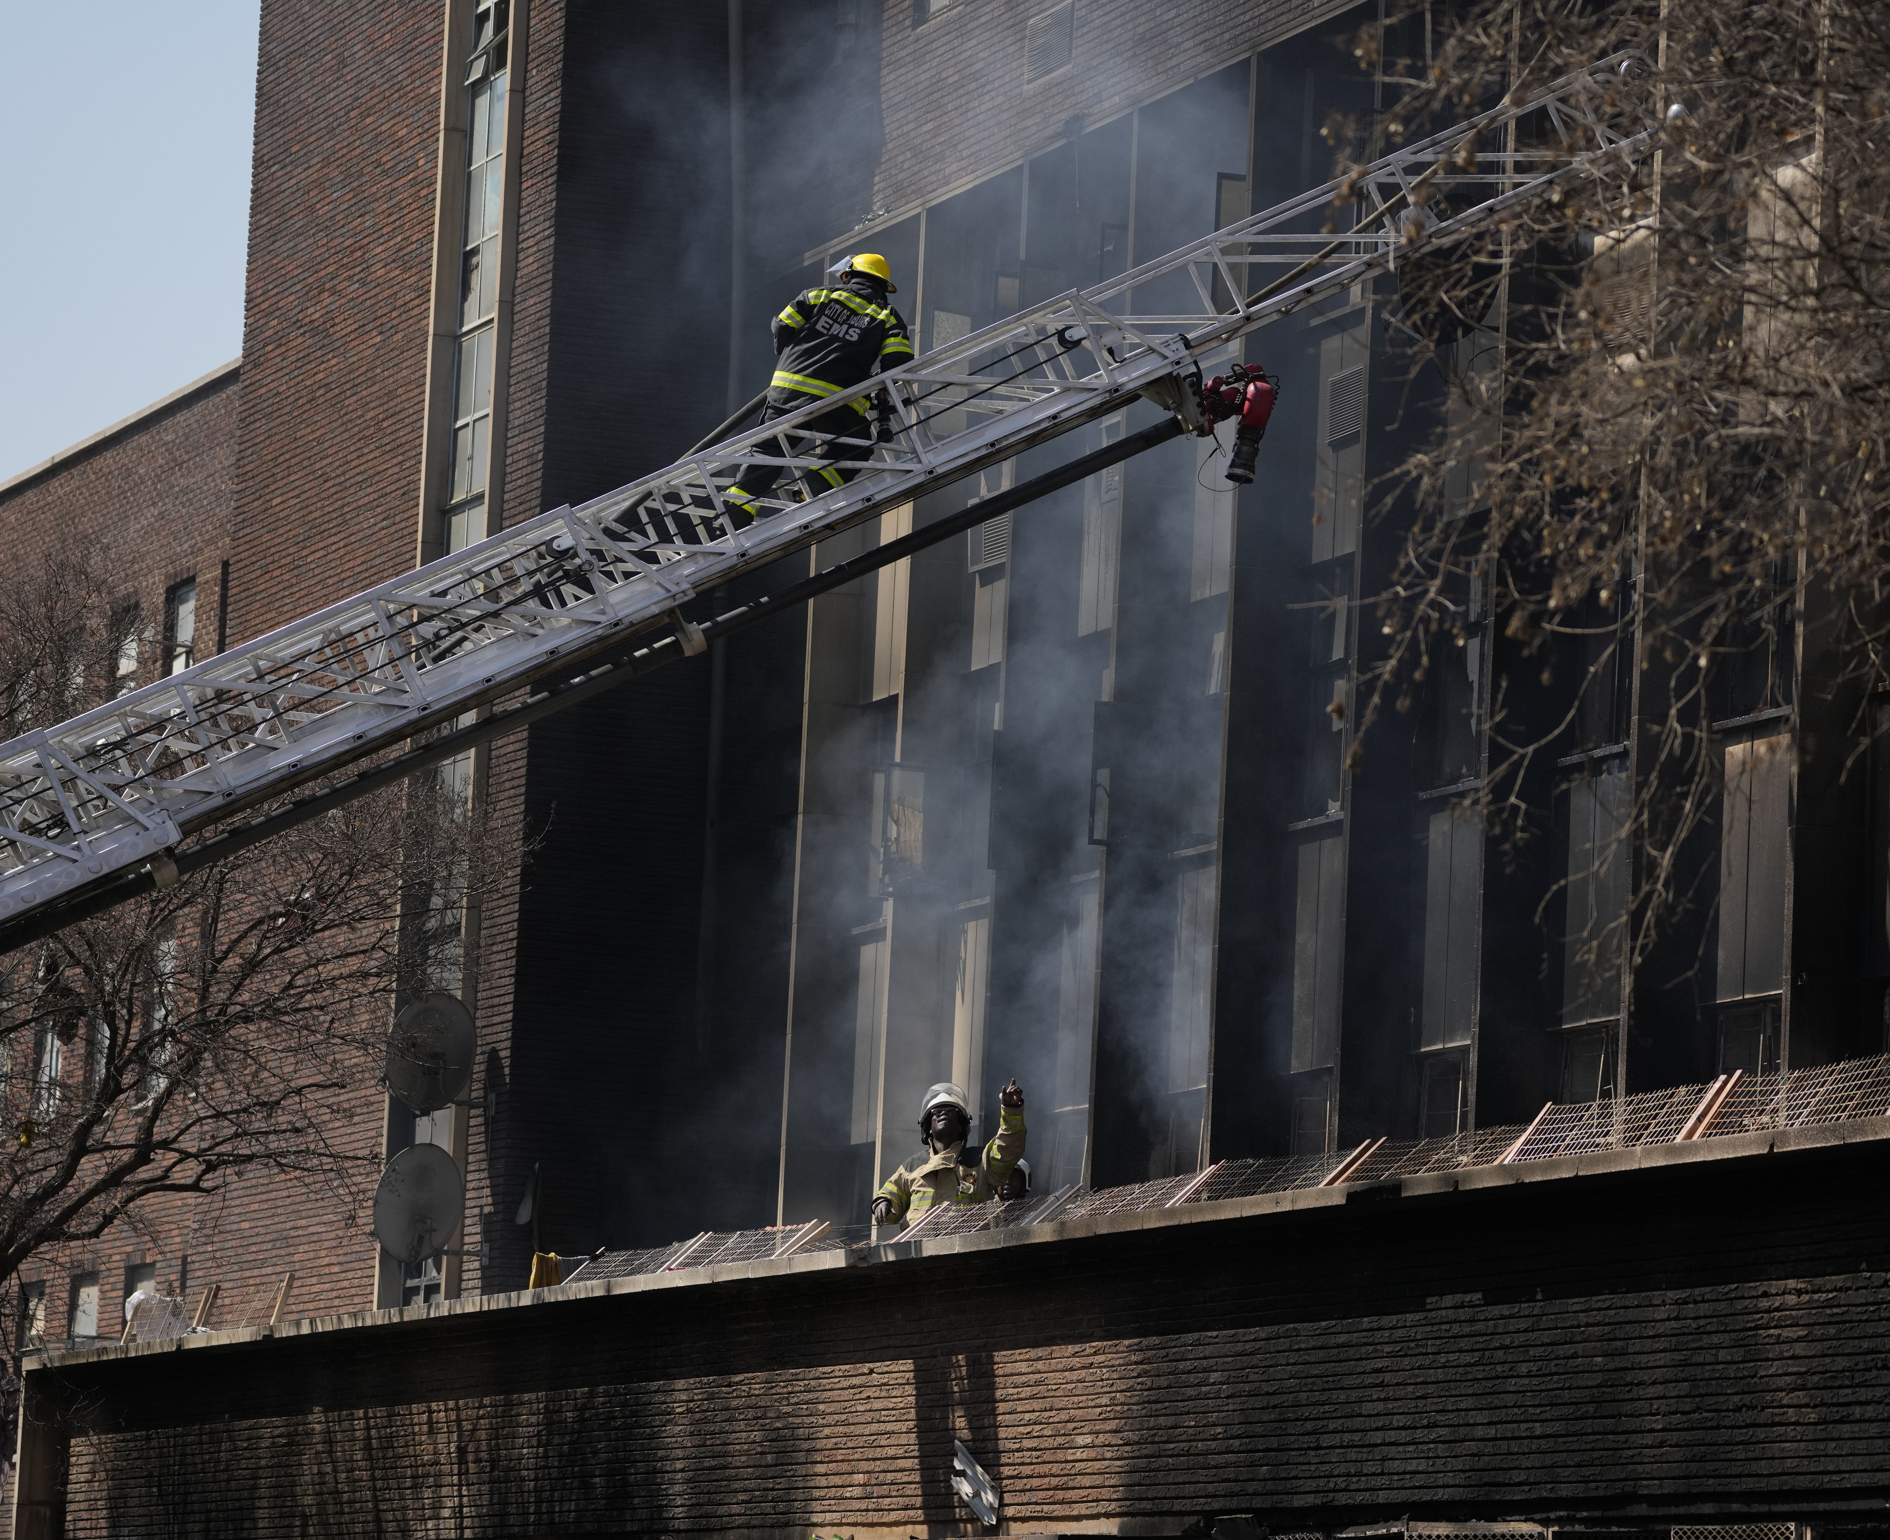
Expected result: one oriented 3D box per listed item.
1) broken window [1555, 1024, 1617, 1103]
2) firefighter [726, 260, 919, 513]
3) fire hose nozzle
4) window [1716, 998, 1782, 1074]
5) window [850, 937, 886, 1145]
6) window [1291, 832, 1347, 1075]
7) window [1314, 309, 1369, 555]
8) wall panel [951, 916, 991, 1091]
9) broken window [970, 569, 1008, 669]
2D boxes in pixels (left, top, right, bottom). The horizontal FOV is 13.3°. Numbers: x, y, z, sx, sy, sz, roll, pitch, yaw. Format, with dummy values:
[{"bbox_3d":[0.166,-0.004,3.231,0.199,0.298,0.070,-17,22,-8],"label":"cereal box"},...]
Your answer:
[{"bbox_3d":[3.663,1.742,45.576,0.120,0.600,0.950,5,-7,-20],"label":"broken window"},{"bbox_3d":[-0.646,-1.917,40.500,0.920,1.420,0.650,2,-7,7],"label":"firefighter"},{"bbox_3d":[1.546,-1.813,42.500,0.400,0.600,0.350,11,-12,-10],"label":"fire hose nozzle"},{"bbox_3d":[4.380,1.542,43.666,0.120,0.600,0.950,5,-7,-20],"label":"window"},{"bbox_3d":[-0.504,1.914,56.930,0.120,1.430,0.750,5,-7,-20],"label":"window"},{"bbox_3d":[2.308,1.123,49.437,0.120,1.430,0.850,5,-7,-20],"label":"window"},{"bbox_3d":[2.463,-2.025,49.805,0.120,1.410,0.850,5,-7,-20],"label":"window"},{"bbox_3d":[0.218,1.627,53.488,0.060,1.300,0.720,5,-8,-20],"label":"wall panel"},{"bbox_3d":[0.309,-1.010,53.909,0.070,0.680,0.680,5,-8,-20],"label":"broken window"}]

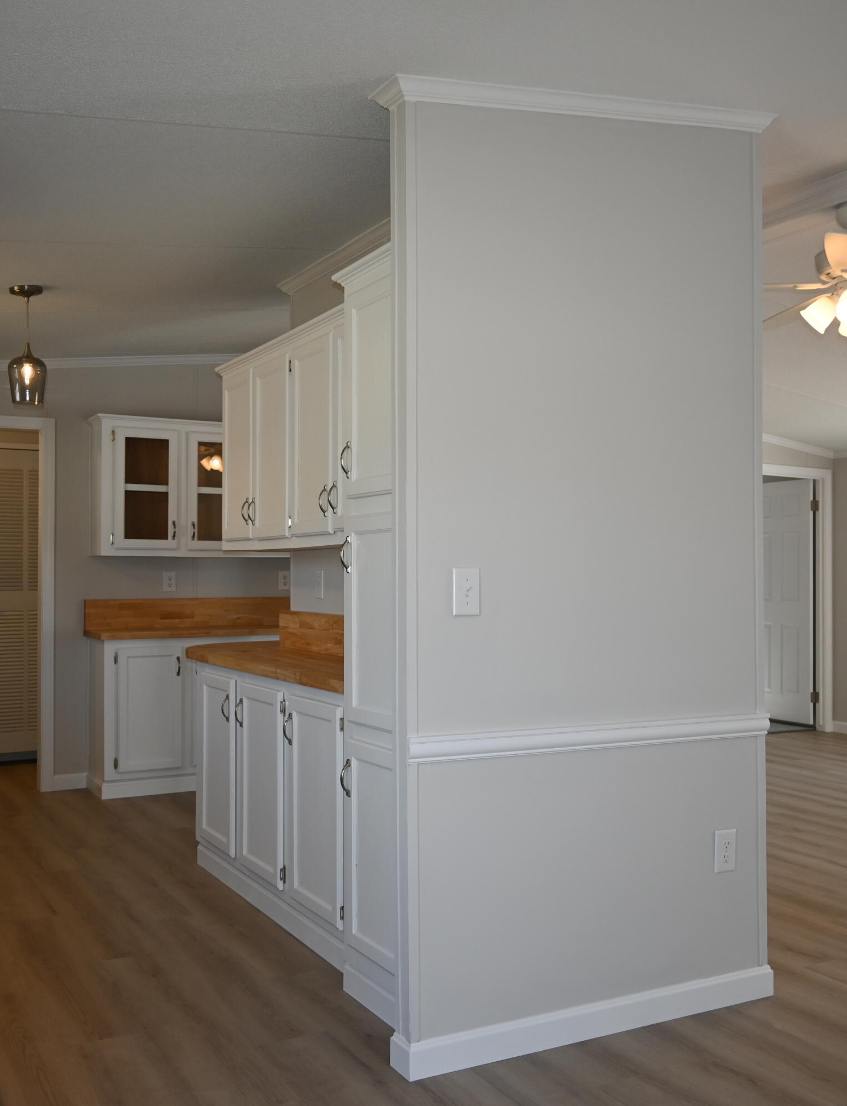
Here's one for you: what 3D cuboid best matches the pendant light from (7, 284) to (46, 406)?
[{"bbox_3d":[-1.622,-0.847,4.536,0.150,0.493,0.150,1,-1,-29],"label":"pendant light"}]

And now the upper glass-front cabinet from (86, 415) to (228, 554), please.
[{"bbox_3d":[-1.435,-0.384,6.637,1.100,0.800,0.325,0,-1,-29],"label":"upper glass-front cabinet"}]

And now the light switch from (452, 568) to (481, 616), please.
[{"bbox_3d":[0.115,0.102,2.858,0.076,0.119,0.012,0,-1,-27],"label":"light switch"}]

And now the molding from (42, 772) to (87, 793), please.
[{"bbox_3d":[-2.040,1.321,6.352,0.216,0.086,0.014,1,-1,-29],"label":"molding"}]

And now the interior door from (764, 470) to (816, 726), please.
[{"bbox_3d":[2.948,0.403,9.165,0.035,1.968,0.730,1,-1,-29],"label":"interior door"}]

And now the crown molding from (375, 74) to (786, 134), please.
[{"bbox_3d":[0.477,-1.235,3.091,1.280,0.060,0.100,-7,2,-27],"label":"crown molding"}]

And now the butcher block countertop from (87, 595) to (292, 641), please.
[{"bbox_3d":[-1.249,0.385,6.548,1.400,0.224,0.400,1,-1,-29],"label":"butcher block countertop"}]

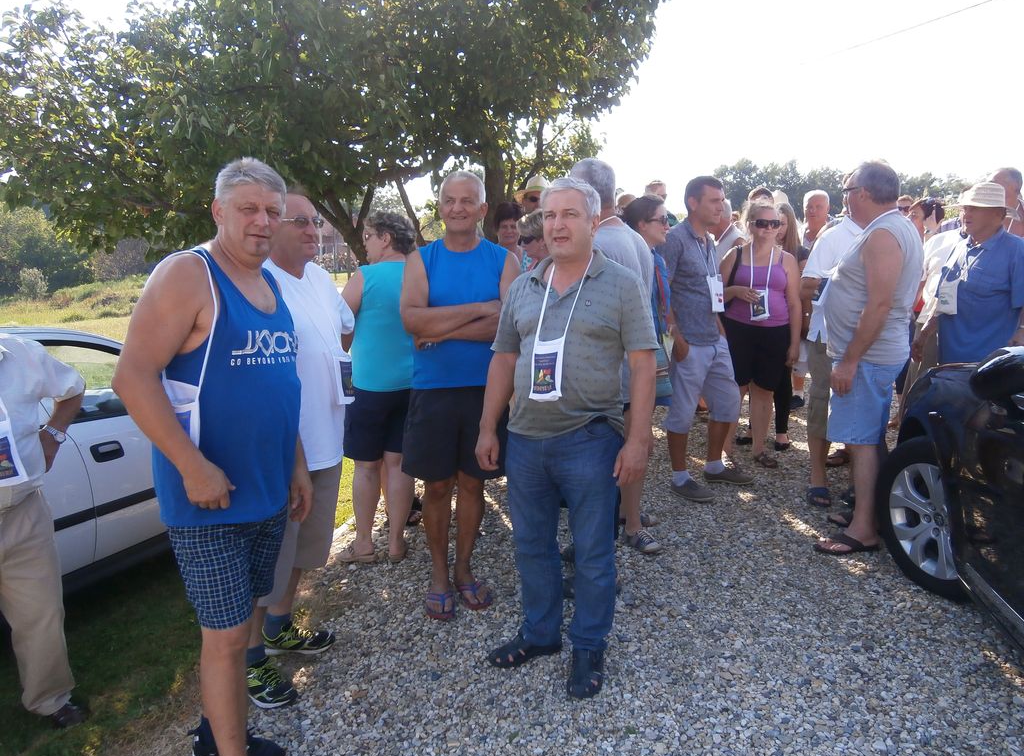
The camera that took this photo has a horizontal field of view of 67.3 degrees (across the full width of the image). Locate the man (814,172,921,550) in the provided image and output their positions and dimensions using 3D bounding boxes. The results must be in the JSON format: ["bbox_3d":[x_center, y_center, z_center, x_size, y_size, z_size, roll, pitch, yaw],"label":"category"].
[{"bbox_3d":[1.669,-0.112,3.600,0.450,1.764,0.500,1,6,3],"label":"man"}]

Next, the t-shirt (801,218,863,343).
[{"bbox_3d":[1.850,-0.527,4.203,0.560,0.740,0.340,-2,6,-23],"label":"t-shirt"}]

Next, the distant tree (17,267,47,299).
[{"bbox_3d":[-23.741,-4.719,38.000,1.500,1.650,1.500,1,6,0],"label":"distant tree"}]

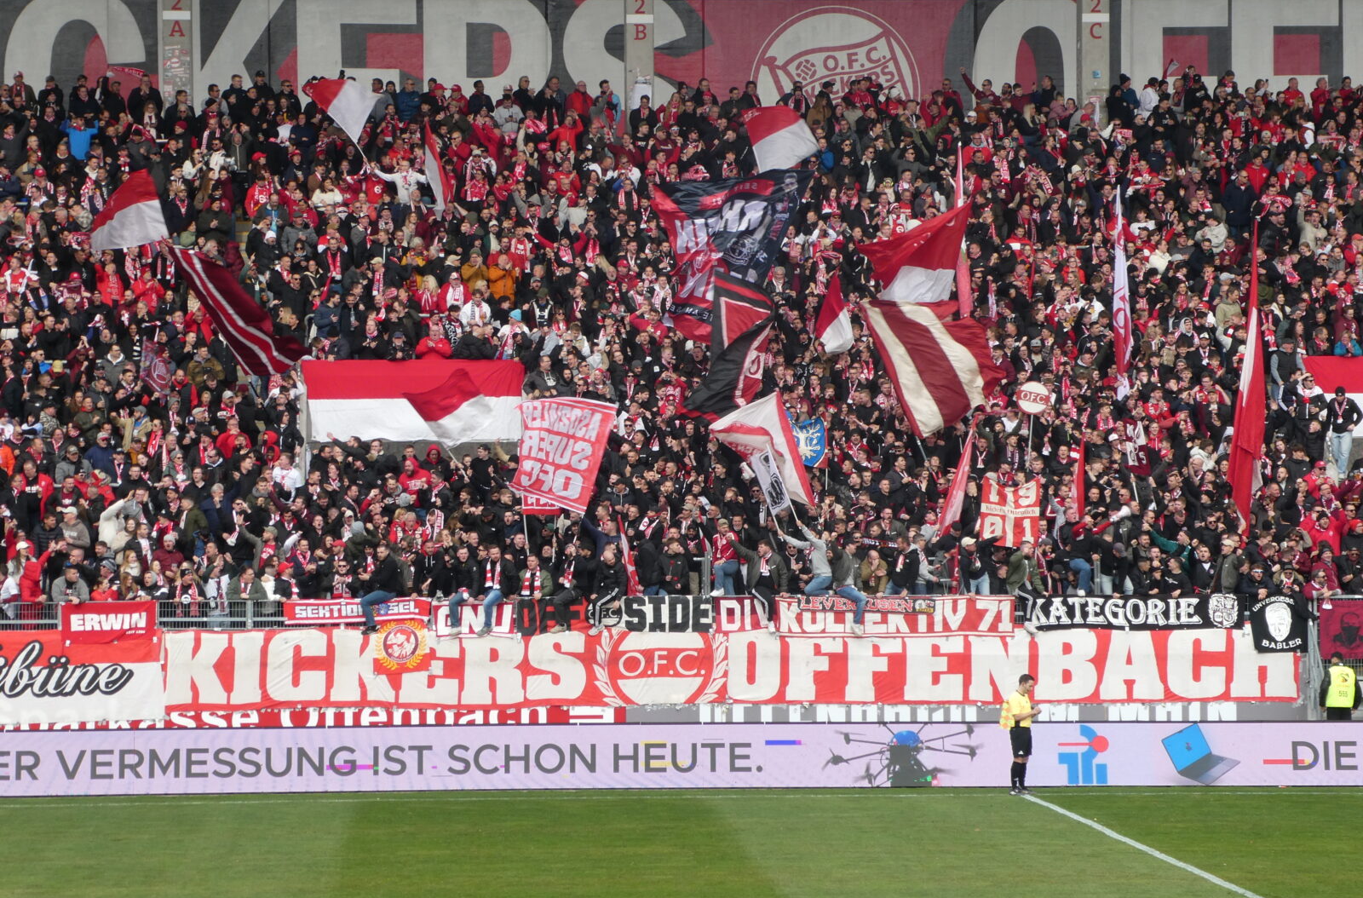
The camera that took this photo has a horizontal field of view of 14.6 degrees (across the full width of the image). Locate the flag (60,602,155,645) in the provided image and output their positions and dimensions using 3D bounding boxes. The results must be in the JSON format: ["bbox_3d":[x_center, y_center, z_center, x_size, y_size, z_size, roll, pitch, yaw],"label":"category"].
[{"bbox_3d":[-9.294,2.815,86.200,1.545,0.691,0.050,0,-1,-3],"label":"flag"}]

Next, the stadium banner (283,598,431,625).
[{"bbox_3d":[-5.398,2.717,88.638,2.433,0.444,0.050,0,-1,-3],"label":"stadium banner"}]

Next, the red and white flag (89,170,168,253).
[{"bbox_3d":[-10.012,-4.312,96.300,1.408,1.505,0.450,0,-1,-3],"label":"red and white flag"}]

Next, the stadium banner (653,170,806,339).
[{"bbox_3d":[0.839,-3.363,92.000,2.700,3.000,0.700,0,-1,-3],"label":"stadium banner"}]

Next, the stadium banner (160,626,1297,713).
[{"bbox_3d":[0.785,3.601,87.041,18.582,1.326,0.100,0,-1,-3],"label":"stadium banner"}]

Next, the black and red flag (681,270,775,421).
[{"bbox_3d":[0.831,-1.831,94.251,1.680,2.662,0.700,0,-1,-3],"label":"black and red flag"}]

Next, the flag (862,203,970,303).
[{"bbox_3d":[4.286,-3.563,97.471,1.992,1.914,0.600,0,-1,-3],"label":"flag"}]

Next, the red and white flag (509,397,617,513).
[{"bbox_3d":[-2.016,0.118,90.661,1.834,1.998,0.500,0,-1,-3],"label":"red and white flag"}]

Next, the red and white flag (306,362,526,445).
[{"bbox_3d":[-4.993,-0.878,98.519,4.125,1.539,0.070,0,-1,-3],"label":"red and white flag"}]

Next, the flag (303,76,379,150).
[{"bbox_3d":[-6.560,-6.478,102.500,1.478,1.437,0.400,0,-1,-3],"label":"flag"}]

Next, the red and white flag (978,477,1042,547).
[{"bbox_3d":[5.439,1.052,88.300,1.026,1.114,0.120,0,-1,-3],"label":"red and white flag"}]

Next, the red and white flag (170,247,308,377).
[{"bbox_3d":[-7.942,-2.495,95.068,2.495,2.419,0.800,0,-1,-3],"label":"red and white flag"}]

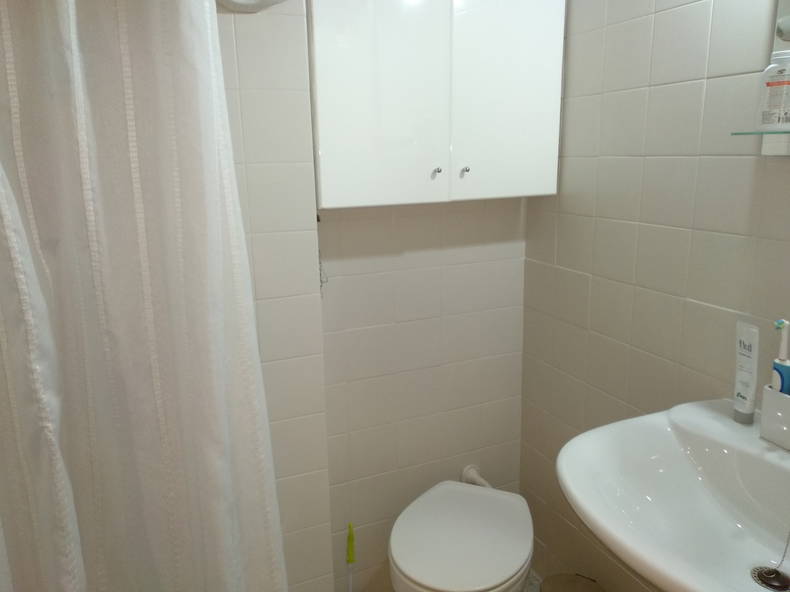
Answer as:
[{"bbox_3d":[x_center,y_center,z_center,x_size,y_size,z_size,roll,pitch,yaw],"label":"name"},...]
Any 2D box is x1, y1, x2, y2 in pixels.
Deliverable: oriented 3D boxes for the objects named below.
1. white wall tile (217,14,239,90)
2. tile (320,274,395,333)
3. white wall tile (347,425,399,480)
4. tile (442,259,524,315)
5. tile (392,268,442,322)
[{"bbox_3d":[-0.395,-0.493,1.183,0.148,0.149,0.010,-7,15,-23],"label":"white wall tile"},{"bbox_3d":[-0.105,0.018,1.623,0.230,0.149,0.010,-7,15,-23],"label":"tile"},{"bbox_3d":[-0.062,0.454,1.744,0.151,0.149,0.010,-7,15,-23],"label":"white wall tile"},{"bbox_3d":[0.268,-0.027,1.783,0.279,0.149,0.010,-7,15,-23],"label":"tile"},{"bbox_3d":[0.070,-0.003,1.698,0.151,0.149,0.010,-7,15,-23],"label":"tile"}]

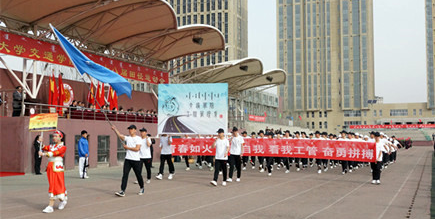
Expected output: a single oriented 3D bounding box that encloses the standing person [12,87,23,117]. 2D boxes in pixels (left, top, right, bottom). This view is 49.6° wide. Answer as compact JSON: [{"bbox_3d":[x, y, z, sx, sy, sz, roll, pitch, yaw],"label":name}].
[{"bbox_3d":[-9.475,-0.237,22.300,0.400,1.730,0.520,-2,-4,24],"label":"standing person"}]

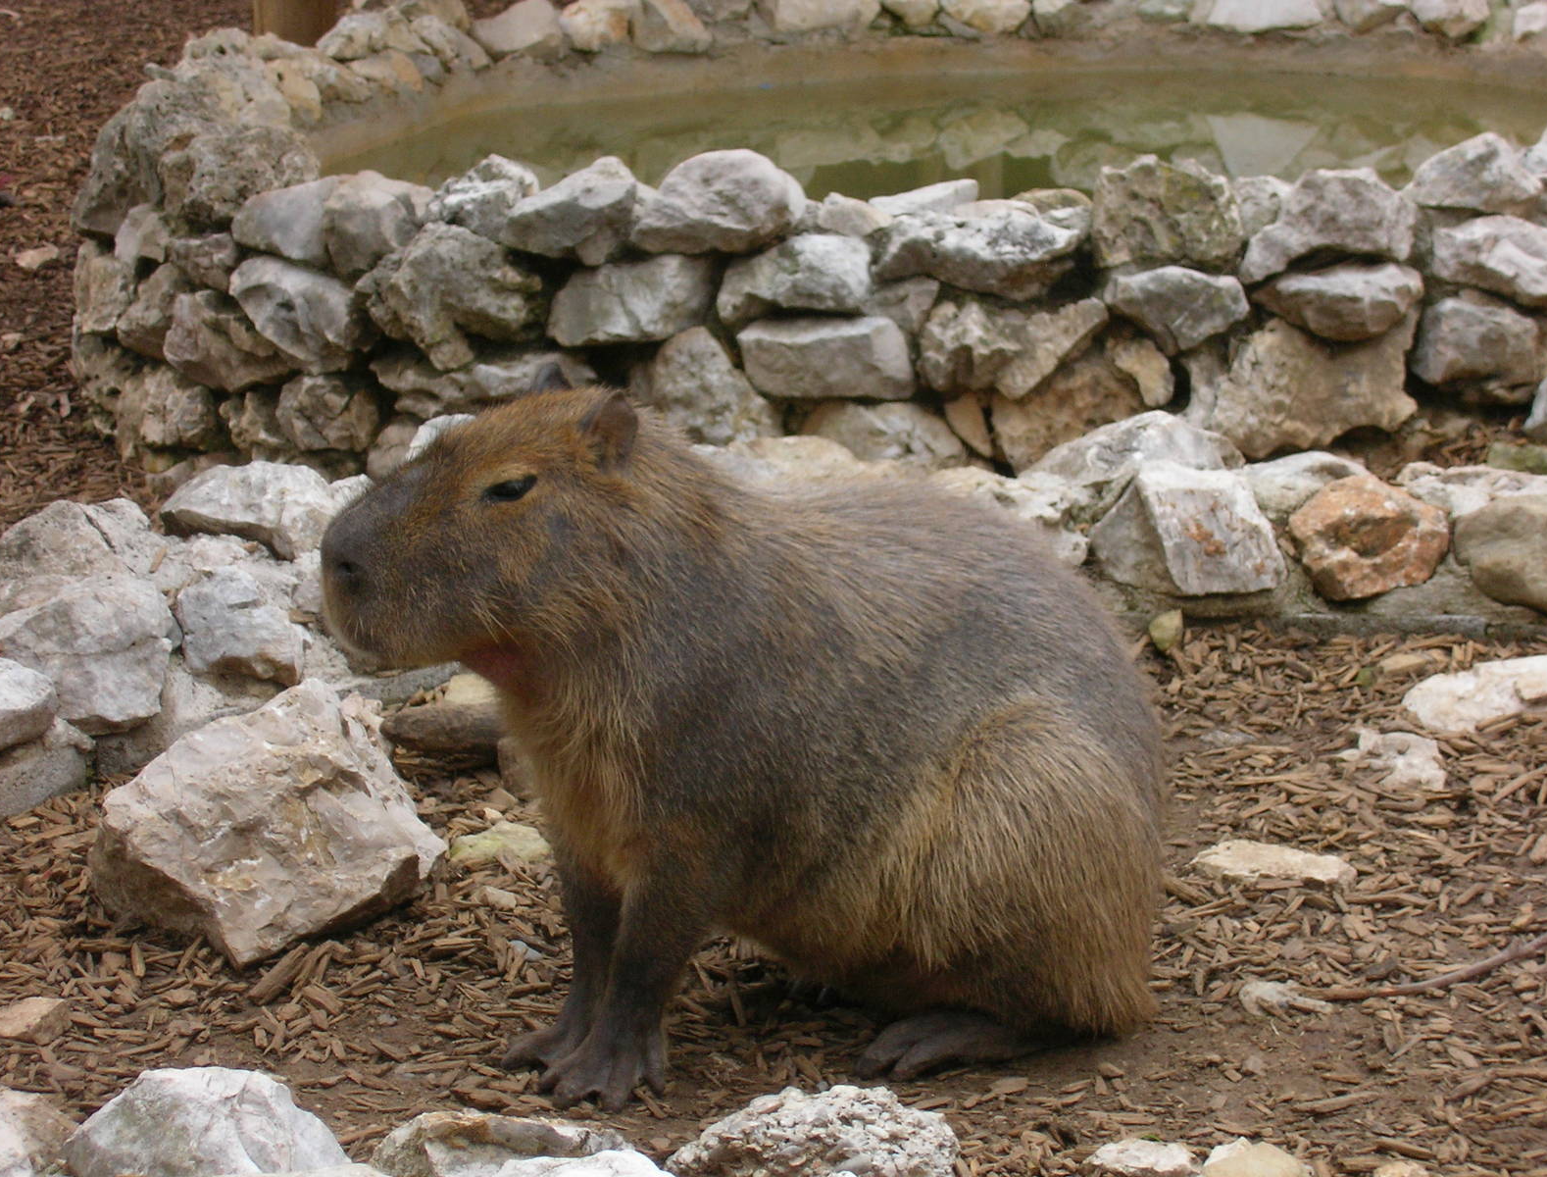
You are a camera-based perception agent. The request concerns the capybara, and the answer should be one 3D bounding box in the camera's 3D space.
[{"bbox_3d":[-0.035,0.105,4.067,0.730,0.620,0.320,-6,15,-21],"label":"capybara"}]

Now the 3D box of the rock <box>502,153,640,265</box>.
[{"bbox_3d":[-0.335,-0.621,7.814,0.229,0.179,0.195,0,12,0],"label":"rock"}]

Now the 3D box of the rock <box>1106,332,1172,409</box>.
[{"bbox_3d":[0.521,-0.310,6.775,0.080,0.101,0.090,-5,14,-20],"label":"rock"}]

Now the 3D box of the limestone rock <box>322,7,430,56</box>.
[{"bbox_3d":[-0.792,-1.107,9.480,0.210,0.100,0.160,-7,14,-29],"label":"limestone rock"}]

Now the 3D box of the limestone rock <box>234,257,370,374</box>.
[{"bbox_3d":[-0.731,-0.425,7.377,0.205,0.155,0.160,6,13,24],"label":"limestone rock"}]

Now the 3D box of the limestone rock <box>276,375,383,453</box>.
[{"bbox_3d":[-0.625,-0.246,6.702,0.141,0.106,0.113,3,15,12],"label":"limestone rock"}]

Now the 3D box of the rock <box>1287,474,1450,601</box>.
[{"bbox_3d":[0.766,-0.066,6.125,0.195,0.155,0.150,0,12,0],"label":"rock"}]

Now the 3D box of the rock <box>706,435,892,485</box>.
[{"bbox_3d":[0.033,-0.143,6.210,0.250,0.120,0.180,0,12,0],"label":"rock"}]

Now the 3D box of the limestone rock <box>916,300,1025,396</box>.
[{"bbox_3d":[0.287,-0.353,6.942,0.155,0.130,0.140,1,12,5],"label":"limestone rock"}]

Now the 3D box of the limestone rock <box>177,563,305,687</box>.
[{"bbox_3d":[-0.606,0.041,5.418,0.138,0.120,0.117,-4,15,-15],"label":"limestone rock"}]

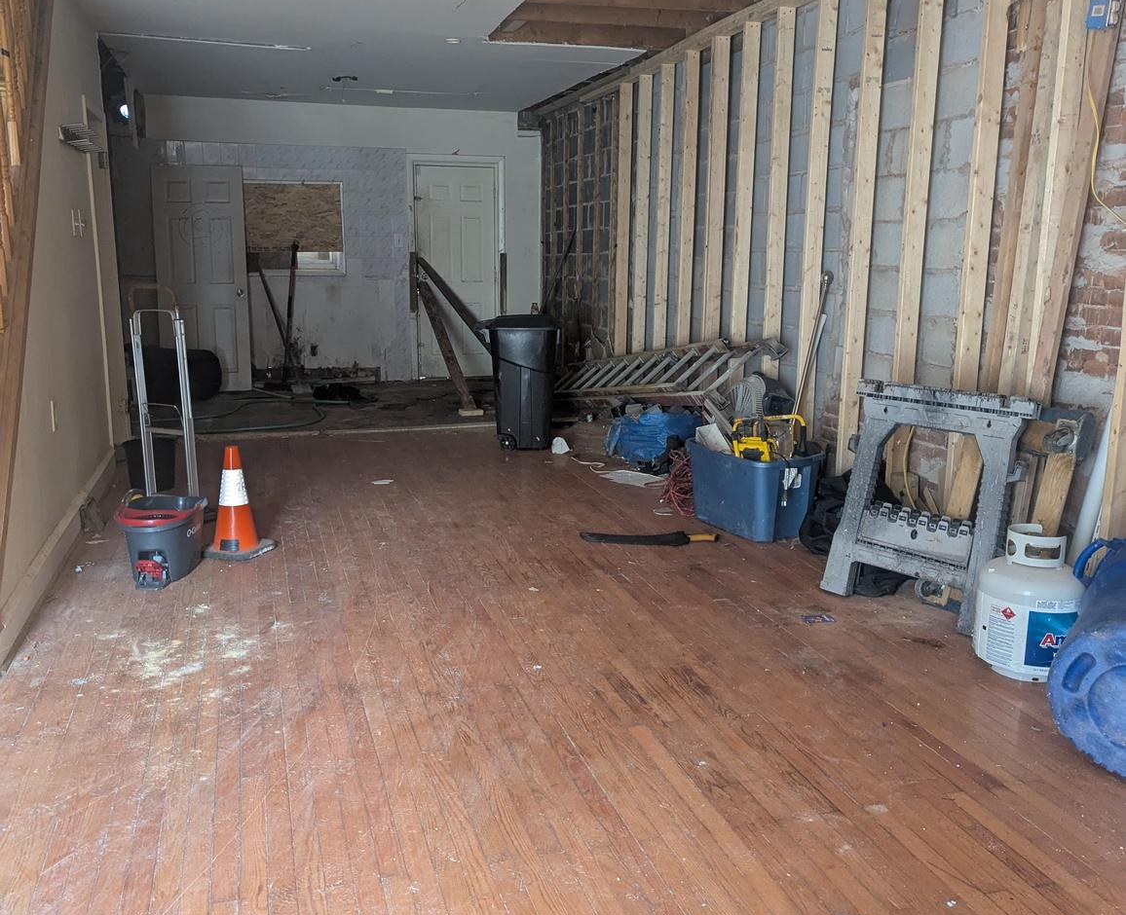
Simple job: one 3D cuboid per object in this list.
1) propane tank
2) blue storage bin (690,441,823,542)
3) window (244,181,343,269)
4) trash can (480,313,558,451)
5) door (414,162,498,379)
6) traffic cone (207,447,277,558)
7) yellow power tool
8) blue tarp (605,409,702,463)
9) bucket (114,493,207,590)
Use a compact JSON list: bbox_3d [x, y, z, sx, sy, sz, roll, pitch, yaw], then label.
[{"bbox_3d":[1.482,0.457,3.322,0.310,0.455,0.310,-1,12,-7],"label":"propane tank"},{"bbox_3d":[0.903,0.147,4.943,0.375,0.390,0.580,-7,14,-34],"label":"blue storage bin"},{"bbox_3d":[-2.501,-2.134,9.645,0.930,0.830,0.100,-3,12,-16],"label":"window"},{"bbox_3d":[-0.309,-0.517,6.932,0.530,0.860,0.480,-1,12,-9],"label":"trash can"},{"bbox_3d":[-1.045,-1.806,10.180,0.775,2.050,0.060,-3,12,-16],"label":"door"},{"bbox_3d":[-1.399,0.185,4.481,0.255,0.460,0.255,5,12,20],"label":"traffic cone"},{"bbox_3d":[0.960,-0.072,4.896,0.310,0.280,0.240,1,12,1],"label":"yellow power tool"},{"bbox_3d":[0.561,-0.153,6.645,0.500,0.280,0.520,-3,12,-16],"label":"blue tarp"},{"bbox_3d":[-1.620,0.332,4.231,0.260,0.270,0.430,0,12,-2],"label":"bucket"}]

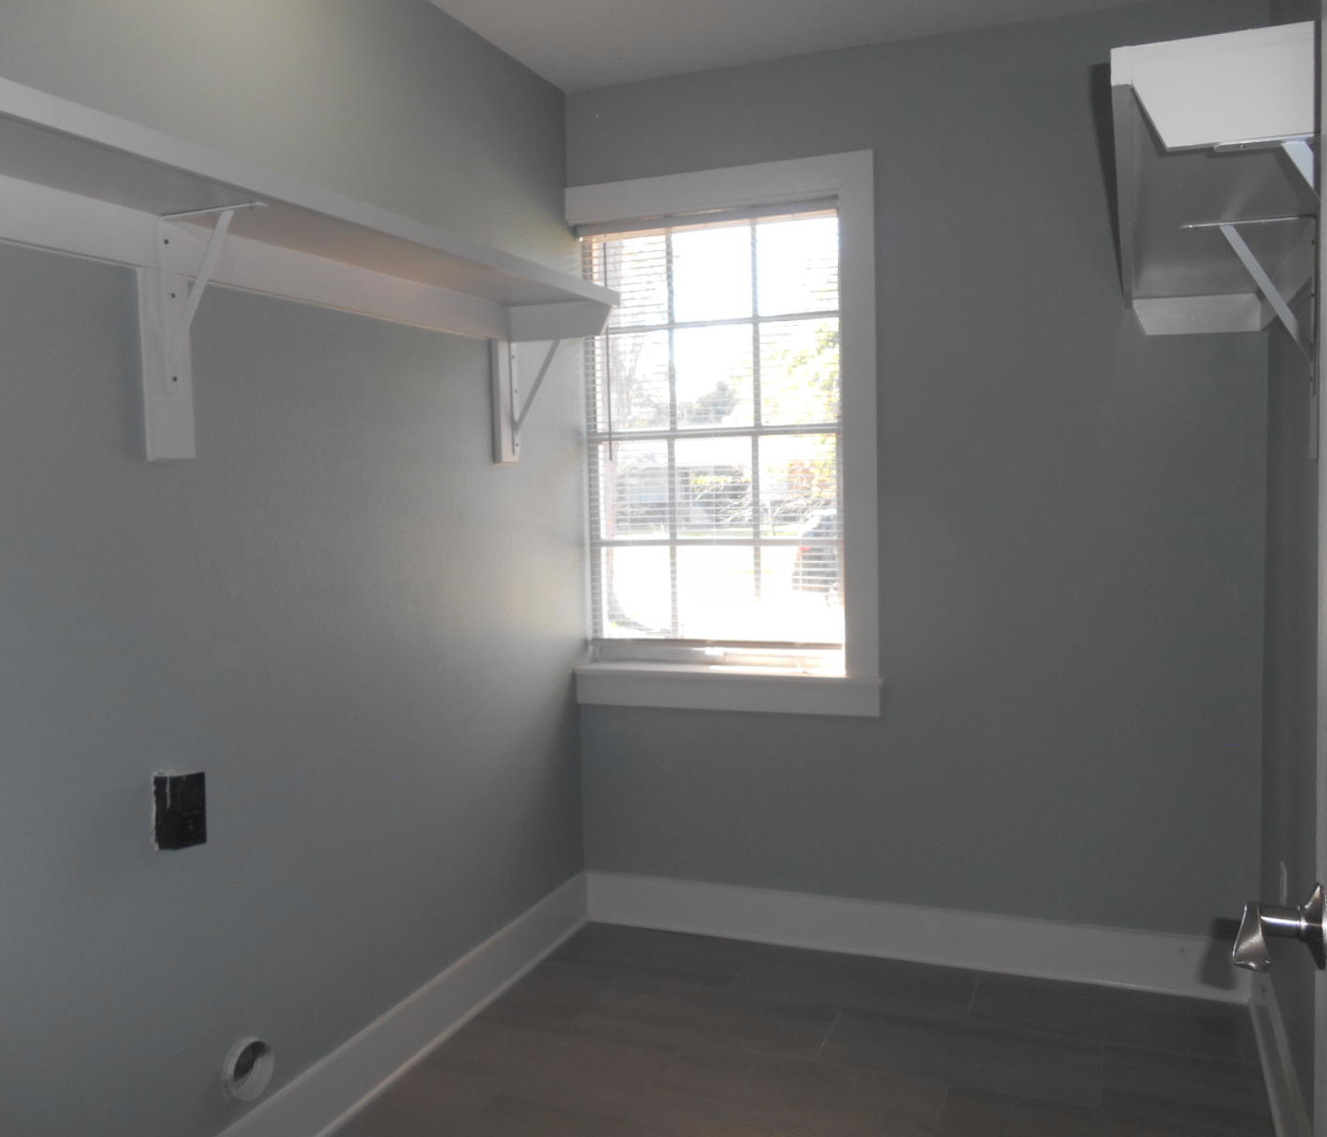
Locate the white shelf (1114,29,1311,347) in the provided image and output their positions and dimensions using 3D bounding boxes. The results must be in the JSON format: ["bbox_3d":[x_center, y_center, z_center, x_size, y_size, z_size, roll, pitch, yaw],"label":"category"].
[{"bbox_3d":[0.920,-0.536,1.875,0.311,0.103,1.740,0,5,22],"label":"white shelf"}]

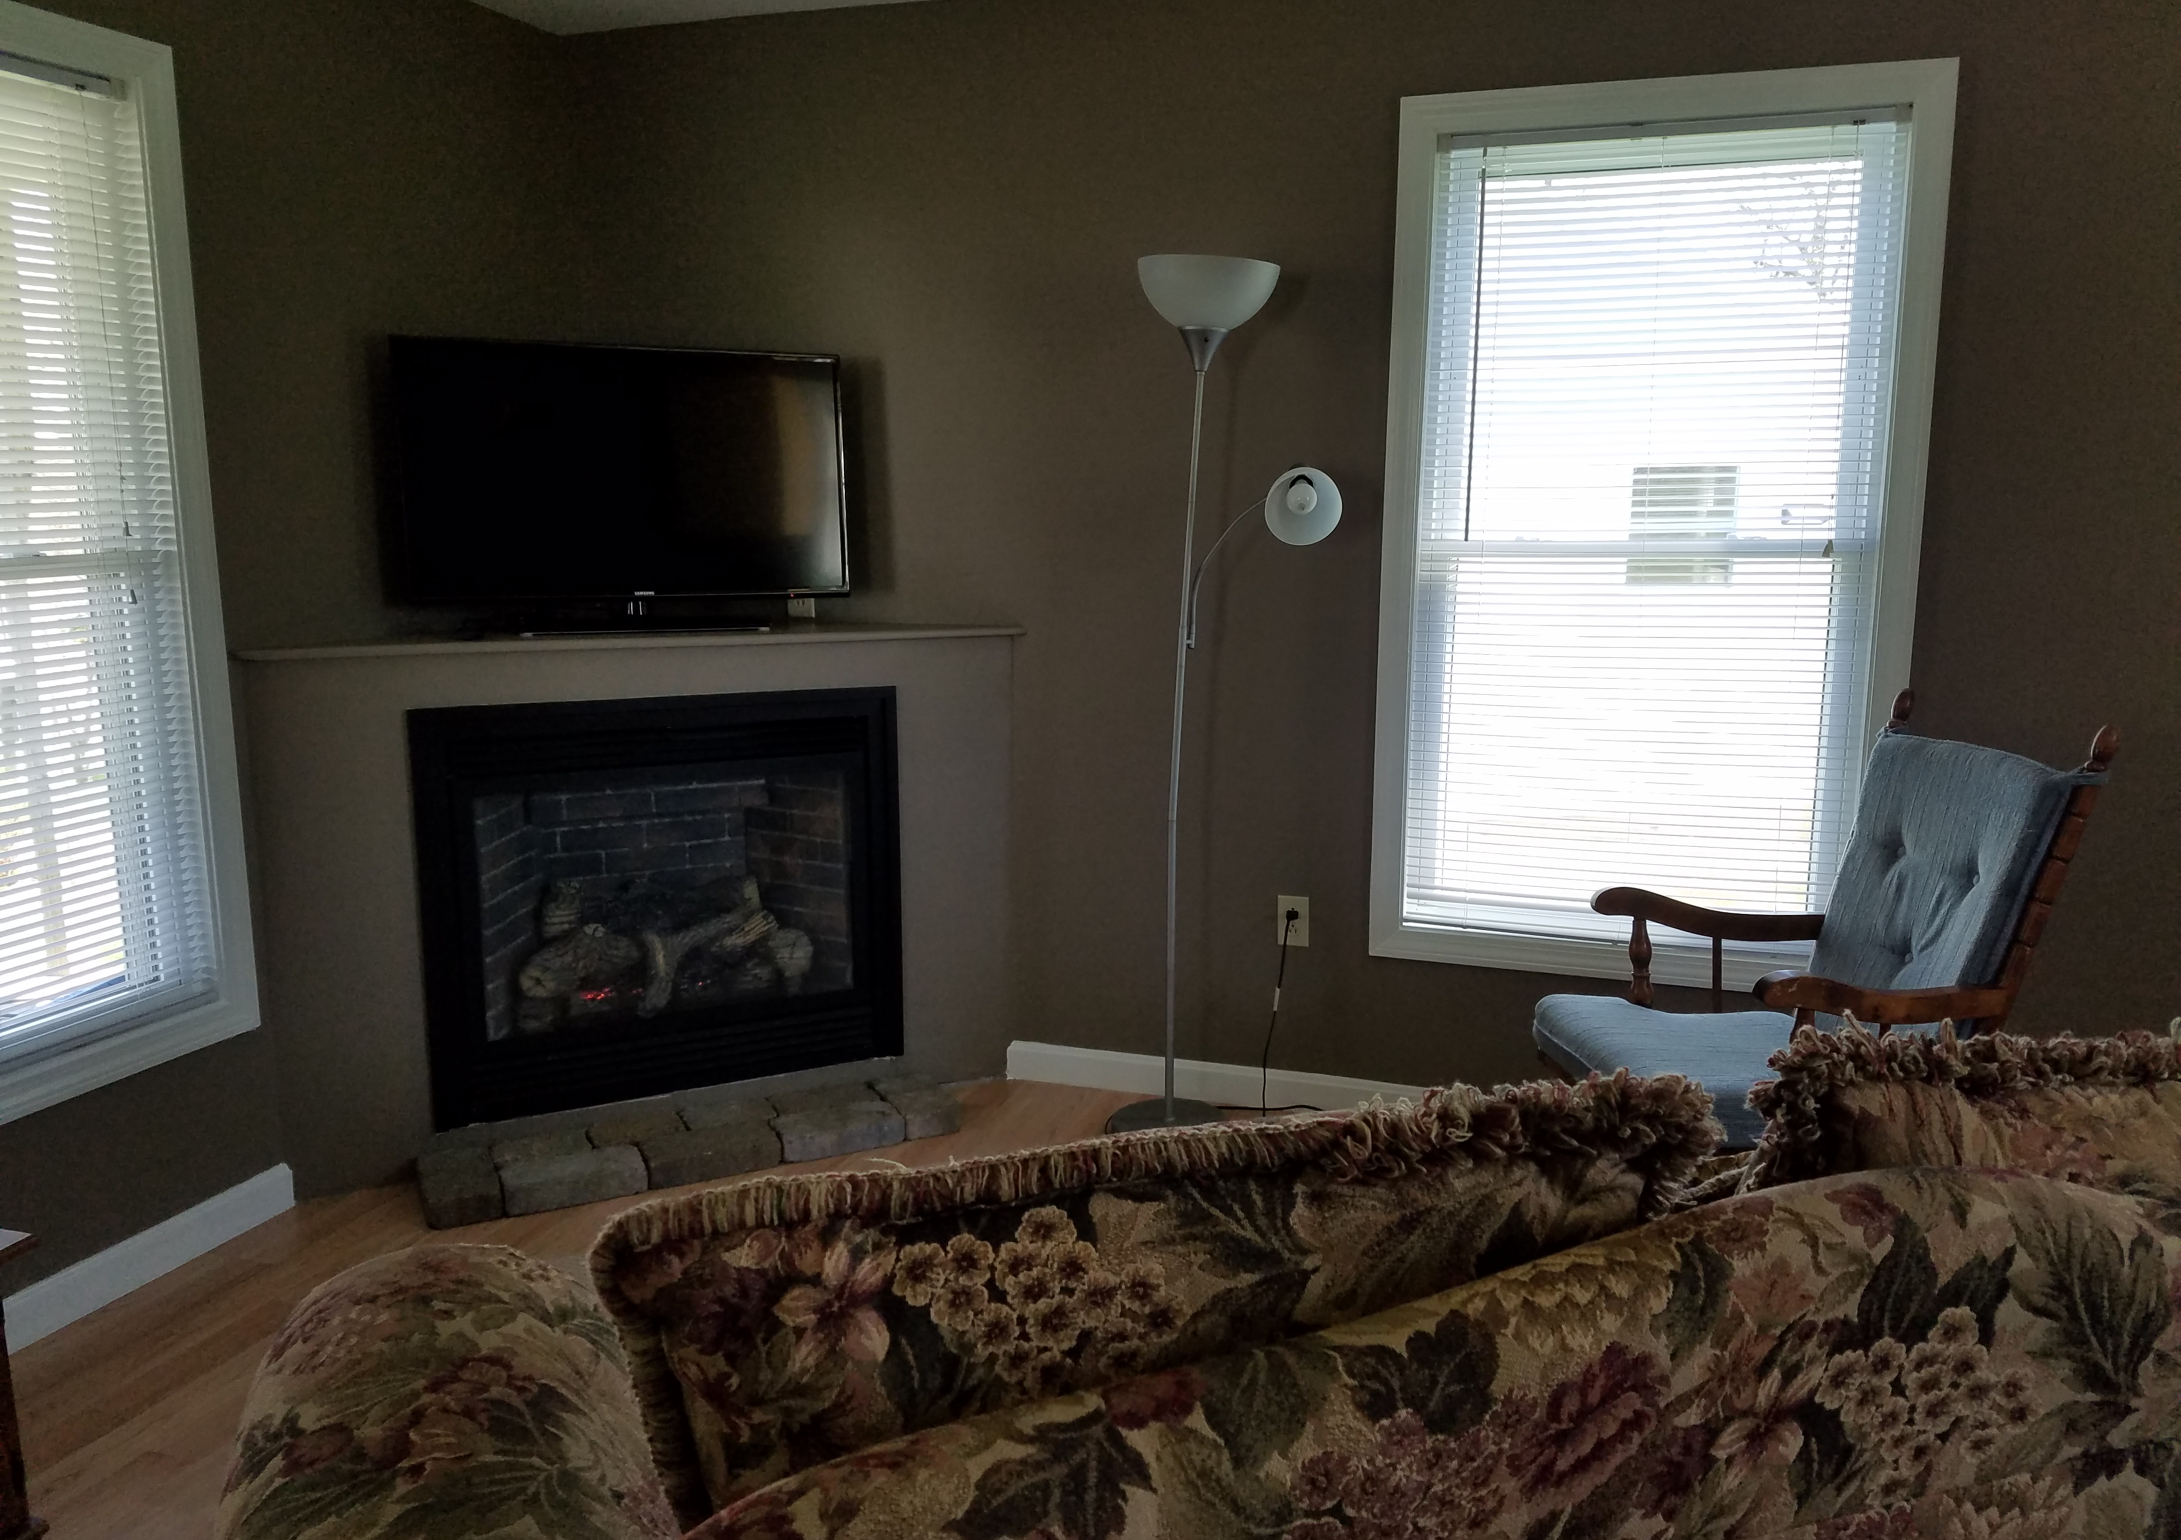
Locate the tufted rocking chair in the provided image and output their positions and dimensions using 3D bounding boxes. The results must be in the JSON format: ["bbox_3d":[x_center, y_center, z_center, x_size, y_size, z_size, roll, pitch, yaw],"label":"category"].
[{"bbox_3d":[1.235,0.419,2.848,0.770,1.030,0.600,-2,10,-12],"label":"tufted rocking chair"}]

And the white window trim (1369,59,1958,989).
[{"bbox_3d":[1.098,-0.442,3.296,1.005,1.790,0.060,4,10,18],"label":"white window trim"}]

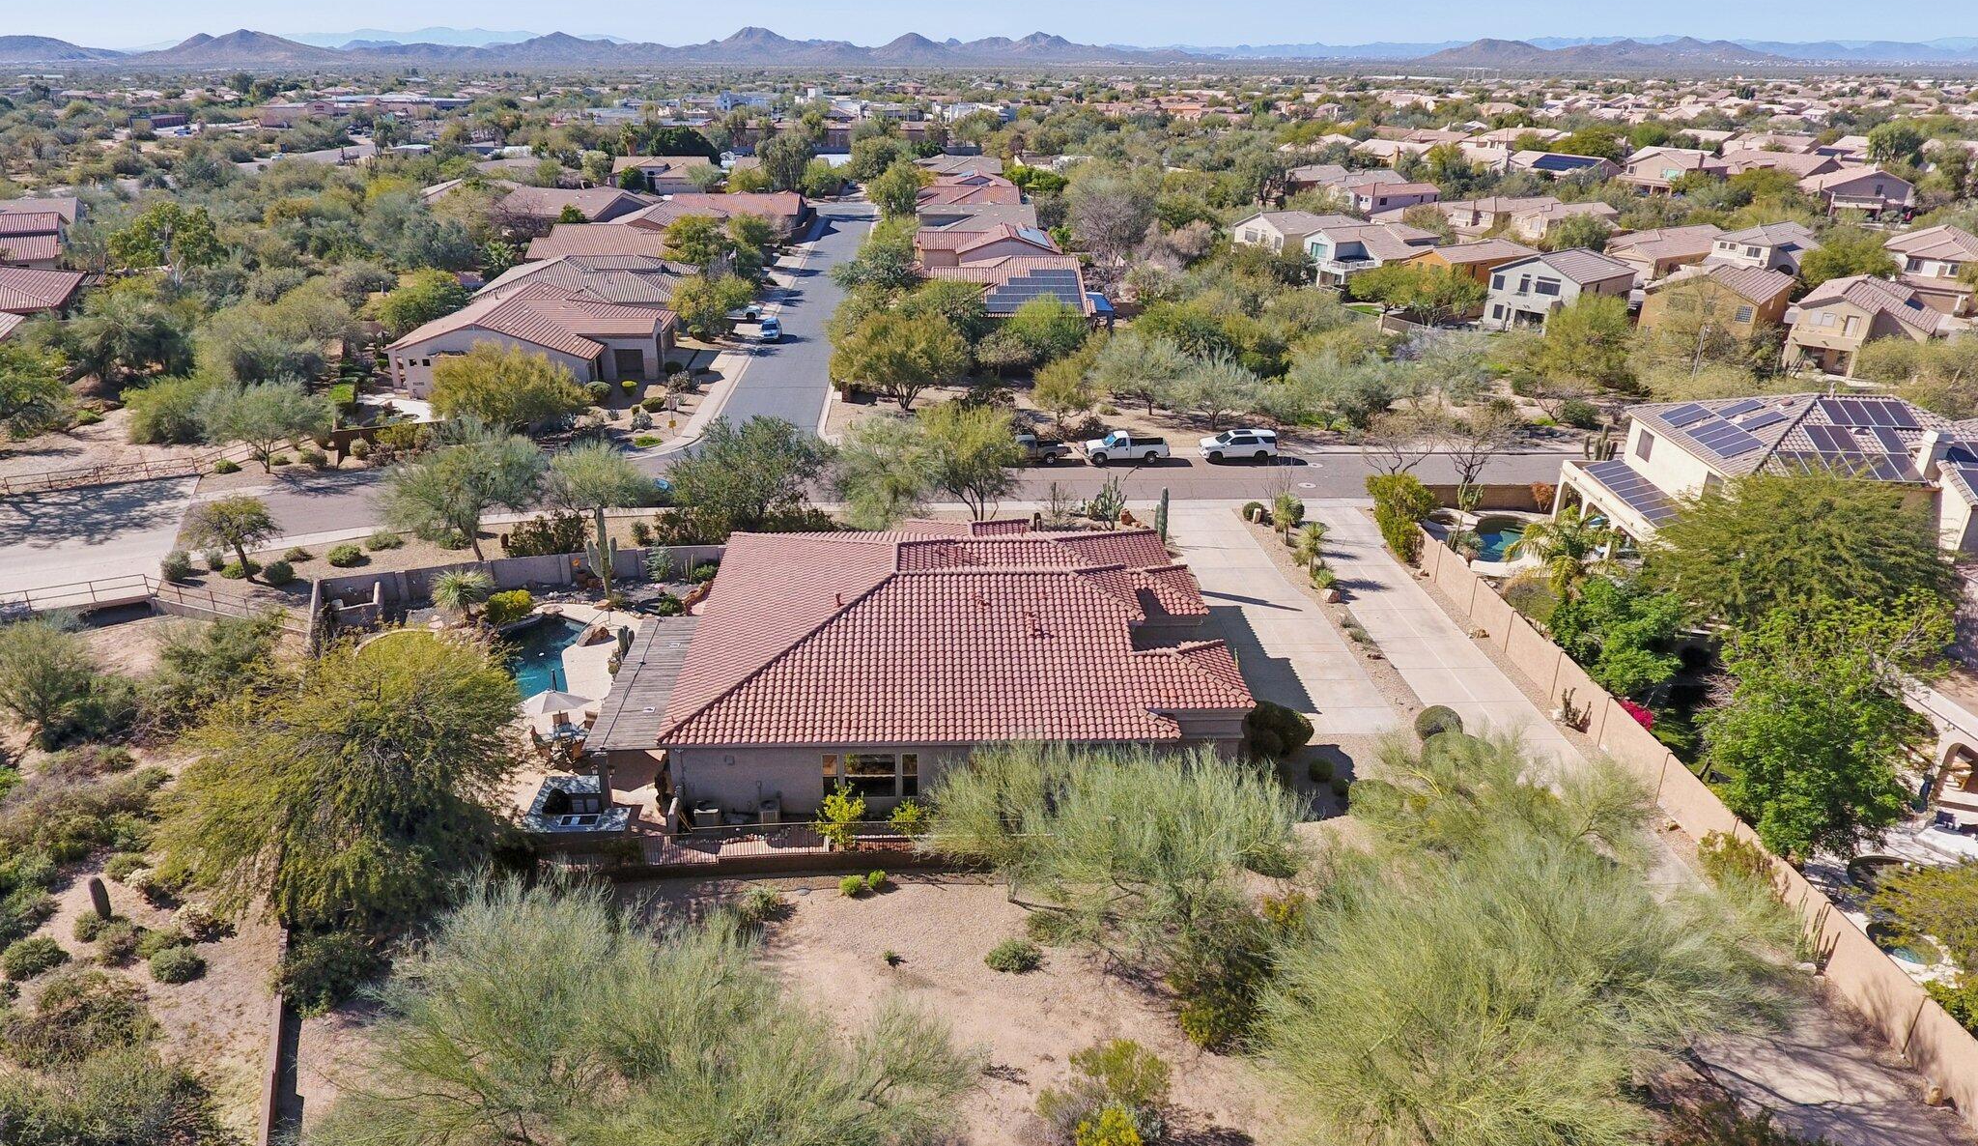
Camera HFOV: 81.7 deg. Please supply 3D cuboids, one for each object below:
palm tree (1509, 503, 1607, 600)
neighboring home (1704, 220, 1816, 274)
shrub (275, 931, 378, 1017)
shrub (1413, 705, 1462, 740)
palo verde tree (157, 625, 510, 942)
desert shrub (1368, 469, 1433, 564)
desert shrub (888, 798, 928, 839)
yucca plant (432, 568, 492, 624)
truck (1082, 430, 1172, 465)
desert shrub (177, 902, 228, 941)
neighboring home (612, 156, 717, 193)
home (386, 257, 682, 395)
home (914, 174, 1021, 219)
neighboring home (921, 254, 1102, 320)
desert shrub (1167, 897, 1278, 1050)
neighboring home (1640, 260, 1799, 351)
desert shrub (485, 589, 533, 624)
[{"bbox_3d":[28.300,-0.944,56.795,4.500,4.800,4.500,0,24,0],"label":"palm tree"},{"bbox_3d":[91.600,-36.894,133.584,13.300,7.400,8.800,-9,26,-19],"label":"neighboring home"},{"bbox_3d":[-18.641,11.345,32.251,2.530,1.950,2.403,0,24,0],"label":"shrub"},{"bbox_3d":[17.550,5.914,44.693,1.800,1.400,1.800,0,24,0],"label":"shrub"},{"bbox_3d":[-20.900,6.046,36.670,10.400,7.400,10.000,0,24,0],"label":"palo verde tree"},{"bbox_3d":[23.300,-3.210,64.690,3.300,2.800,5.200,0,24,0],"label":"desert shrub"},{"bbox_3d":[-2.766,8.351,38.975,1.368,1.325,1.368,0,24,0],"label":"desert shrub"},{"bbox_3d":[-24.607,1.120,53.442,2.650,2.600,2.650,0,24,0],"label":"yucca plant"},{"bbox_3d":[9.430,-8.689,78.171,5.770,1.950,2.030,-2,24,-4],"label":"truck"},{"bbox_3d":[-24.500,10.820,35.480,1.450,0.950,1.350,0,24,0],"label":"desert shrub"},{"bbox_3d":[-69.300,-85.140,244.520,20.500,6.100,21.000,-1,24,-3],"label":"neighboring home"},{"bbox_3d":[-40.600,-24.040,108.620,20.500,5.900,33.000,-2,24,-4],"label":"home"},{"bbox_3d":[-3.800,-62.378,192.844,18.000,5.500,17.000,-1,24,-3],"label":"home"},{"bbox_3d":[1.700,-28.714,117.551,18.200,6.100,21.500,0,24,0],"label":"neighboring home"},{"bbox_3d":[6.400,10.777,31.118,3.000,3.300,3.300,0,24,0],"label":"desert shrub"},{"bbox_3d":[69.800,-25.298,108.233,16.300,7.500,9.800,-22,32,-39],"label":"neighboring home"},{"bbox_3d":[-22.800,1.571,53.950,2.100,1.450,2.050,0,24,0],"label":"desert shrub"}]

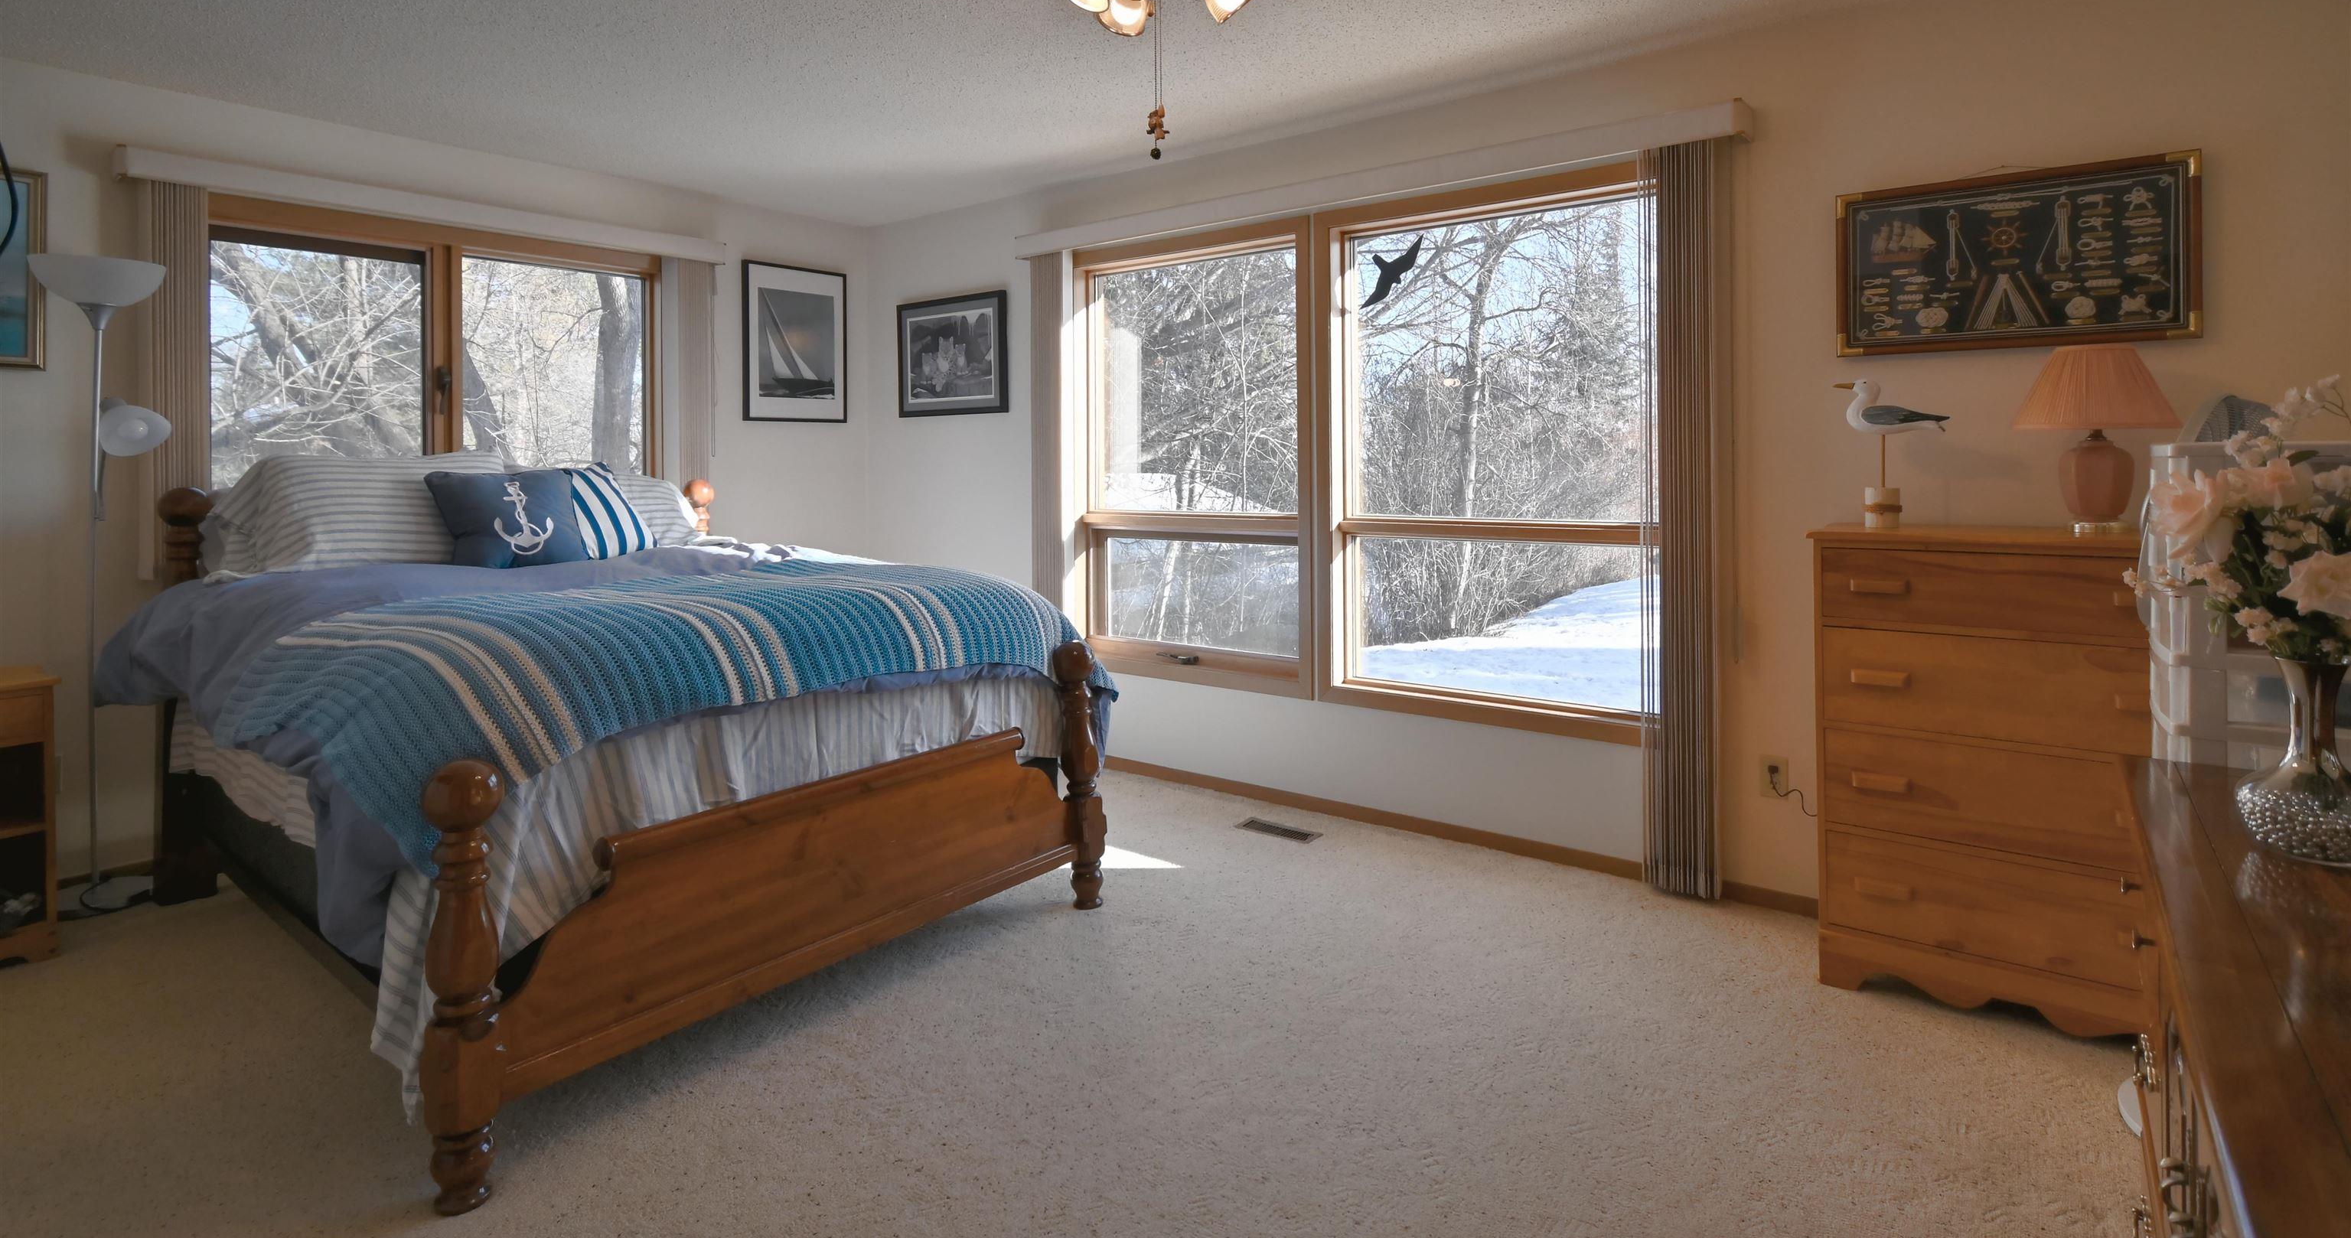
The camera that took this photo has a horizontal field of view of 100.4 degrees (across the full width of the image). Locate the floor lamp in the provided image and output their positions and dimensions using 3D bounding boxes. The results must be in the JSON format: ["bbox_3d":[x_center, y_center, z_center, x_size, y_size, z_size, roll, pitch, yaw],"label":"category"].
[{"bbox_3d":[-3.139,-0.134,2.854,0.290,1.850,0.300,4,7,41],"label":"floor lamp"}]

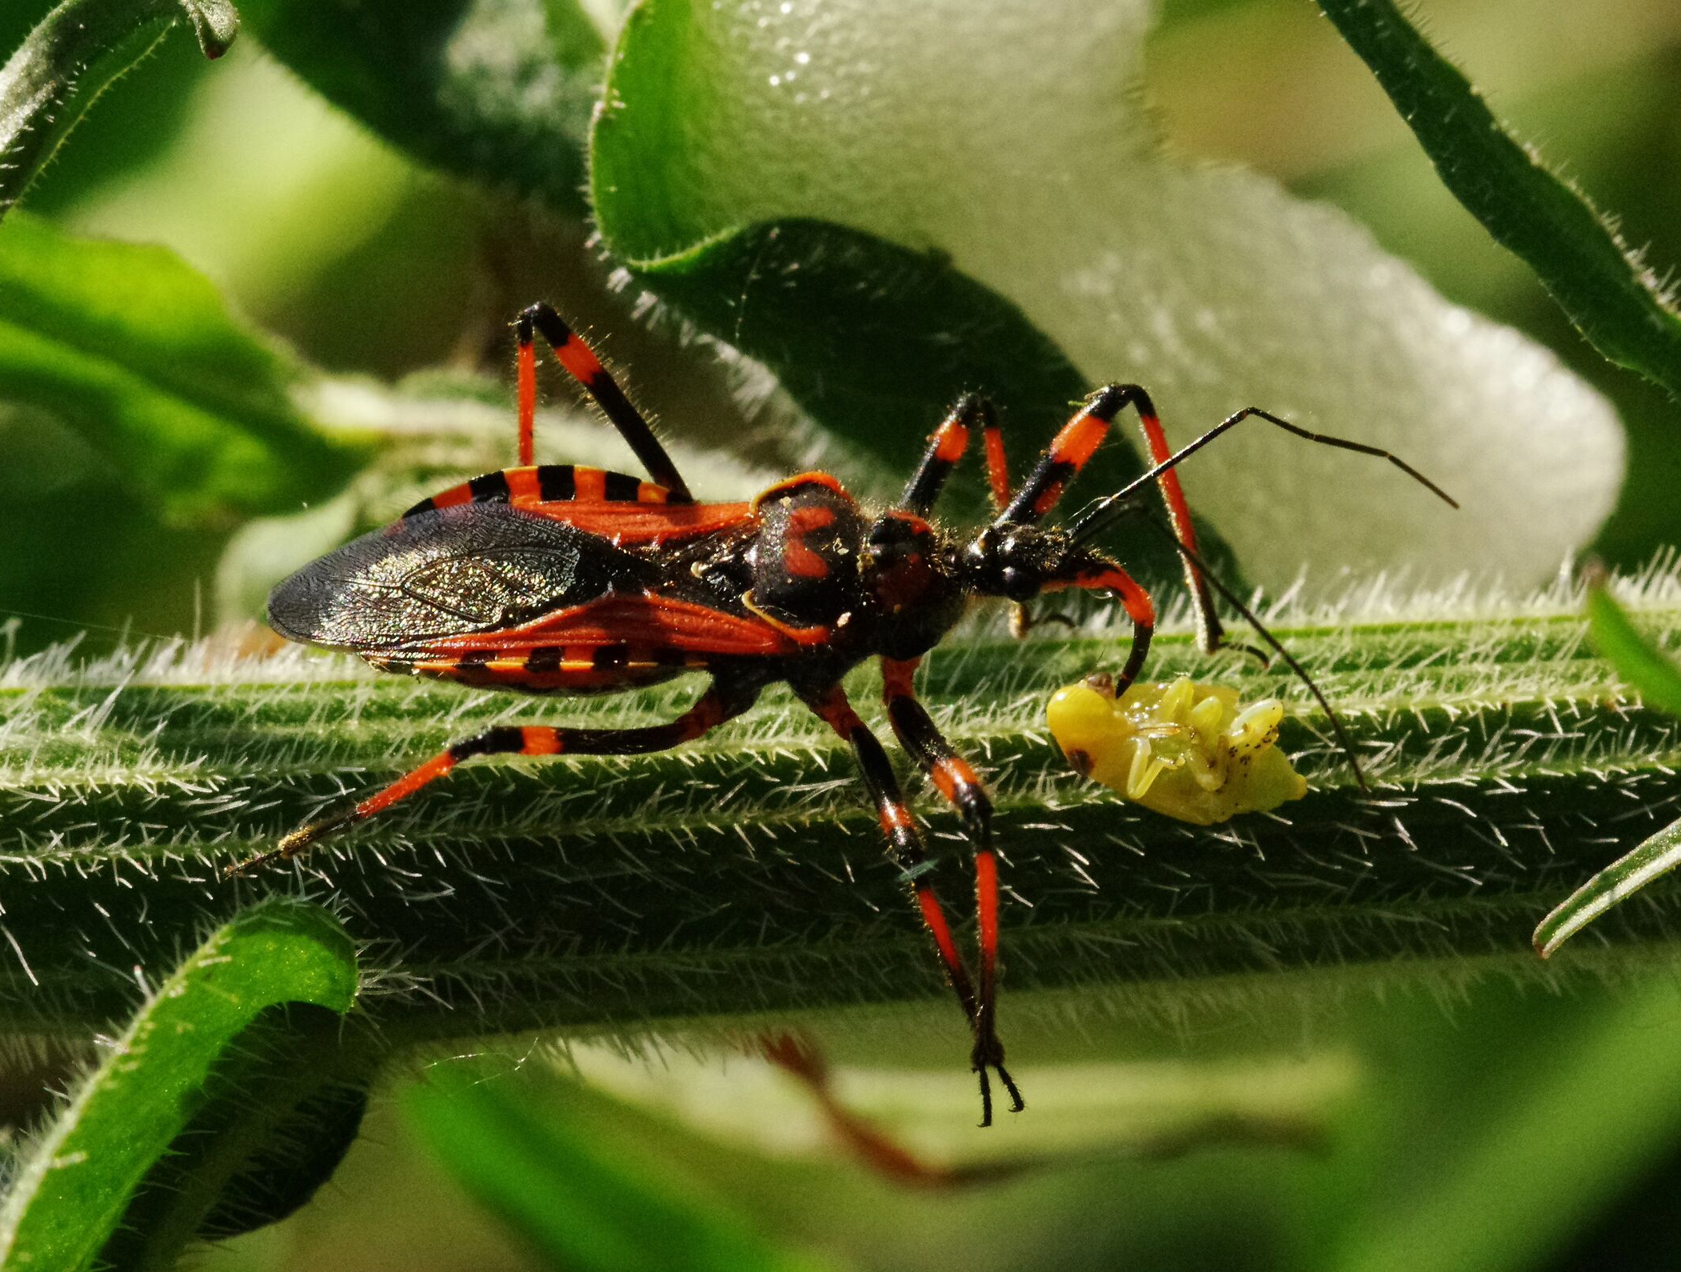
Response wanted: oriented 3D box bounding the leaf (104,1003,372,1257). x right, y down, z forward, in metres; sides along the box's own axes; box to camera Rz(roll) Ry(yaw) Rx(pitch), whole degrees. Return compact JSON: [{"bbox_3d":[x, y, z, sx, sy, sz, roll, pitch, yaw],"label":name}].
[{"bbox_3d":[-0.012,0.010,0.159,0.007,0.005,0.003,-47,20,0],"label":"leaf"}]

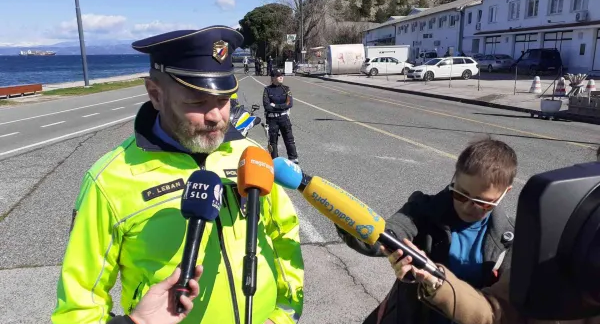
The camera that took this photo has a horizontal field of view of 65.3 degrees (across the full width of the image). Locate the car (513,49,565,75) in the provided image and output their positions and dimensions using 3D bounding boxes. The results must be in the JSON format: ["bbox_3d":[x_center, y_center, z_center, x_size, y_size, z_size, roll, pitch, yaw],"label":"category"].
[{"bbox_3d":[18.562,-7.912,36.982,1.830,1.800,4.550,-2,13,-5],"label":"car"}]

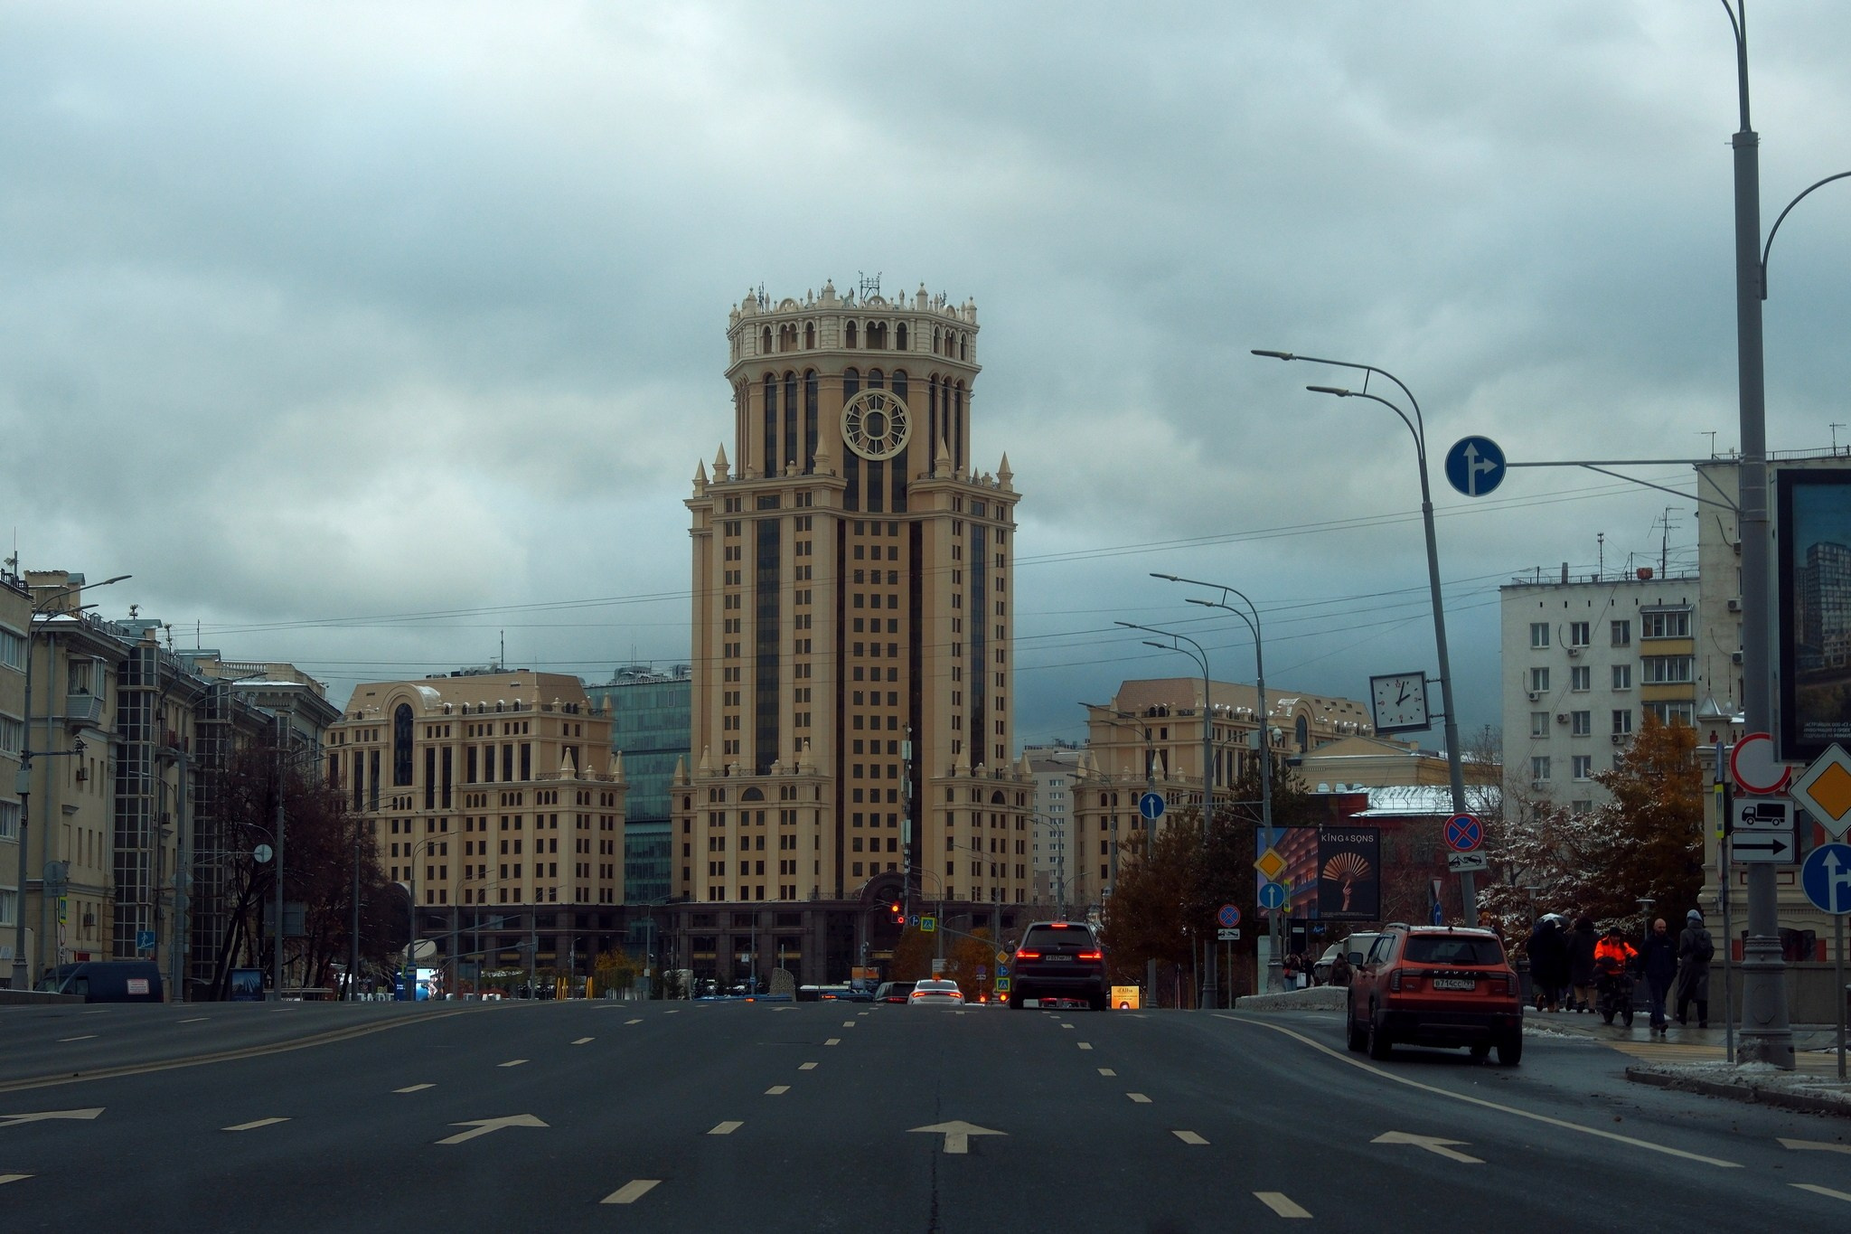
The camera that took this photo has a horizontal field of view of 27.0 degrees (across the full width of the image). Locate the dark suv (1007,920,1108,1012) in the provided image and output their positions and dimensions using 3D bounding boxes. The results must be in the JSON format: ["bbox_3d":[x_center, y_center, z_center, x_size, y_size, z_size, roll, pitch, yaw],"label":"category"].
[{"bbox_3d":[2.757,7.330,81.364,2.000,1.800,5.000,0,-5,1],"label":"dark suv"}]

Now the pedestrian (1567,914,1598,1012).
[{"bbox_3d":[12.214,6.465,71.500,0.620,1.770,0.480,-1,-5,8],"label":"pedestrian"}]

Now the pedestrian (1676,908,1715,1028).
[{"bbox_3d":[11.982,5.470,60.000,0.580,1.830,0.500,1,-5,-10],"label":"pedestrian"}]

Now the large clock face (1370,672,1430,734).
[{"bbox_3d":[8.500,1.527,69.000,0.980,0.980,0.280,-7,-2,15],"label":"large clock face"}]

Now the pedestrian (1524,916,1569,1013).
[{"bbox_3d":[11.597,6.537,72.000,0.720,1.730,0.600,-1,-5,8],"label":"pedestrian"}]

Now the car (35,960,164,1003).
[{"bbox_3d":[-32.907,14.840,151.157,5.700,2.550,2.050,5,-6,-44],"label":"car"}]

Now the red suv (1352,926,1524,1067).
[{"bbox_3d":[6.659,4.936,50.812,1.860,1.750,4.550,2,-5,1],"label":"red suv"}]

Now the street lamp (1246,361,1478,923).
[{"bbox_3d":[7.973,1.135,69.377,3.050,12.300,0.500,-7,-3,3],"label":"street lamp"}]

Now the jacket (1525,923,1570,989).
[{"bbox_3d":[11.611,6.307,72.000,0.720,1.180,0.500,-1,-5,8],"label":"jacket"}]

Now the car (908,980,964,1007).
[{"bbox_3d":[0.363,12.911,129.421,1.860,1.450,4.800,0,-6,0],"label":"car"}]

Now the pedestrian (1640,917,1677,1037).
[{"bbox_3d":[10.933,5.372,57.500,0.550,1.760,0.420,1,-5,-6],"label":"pedestrian"}]

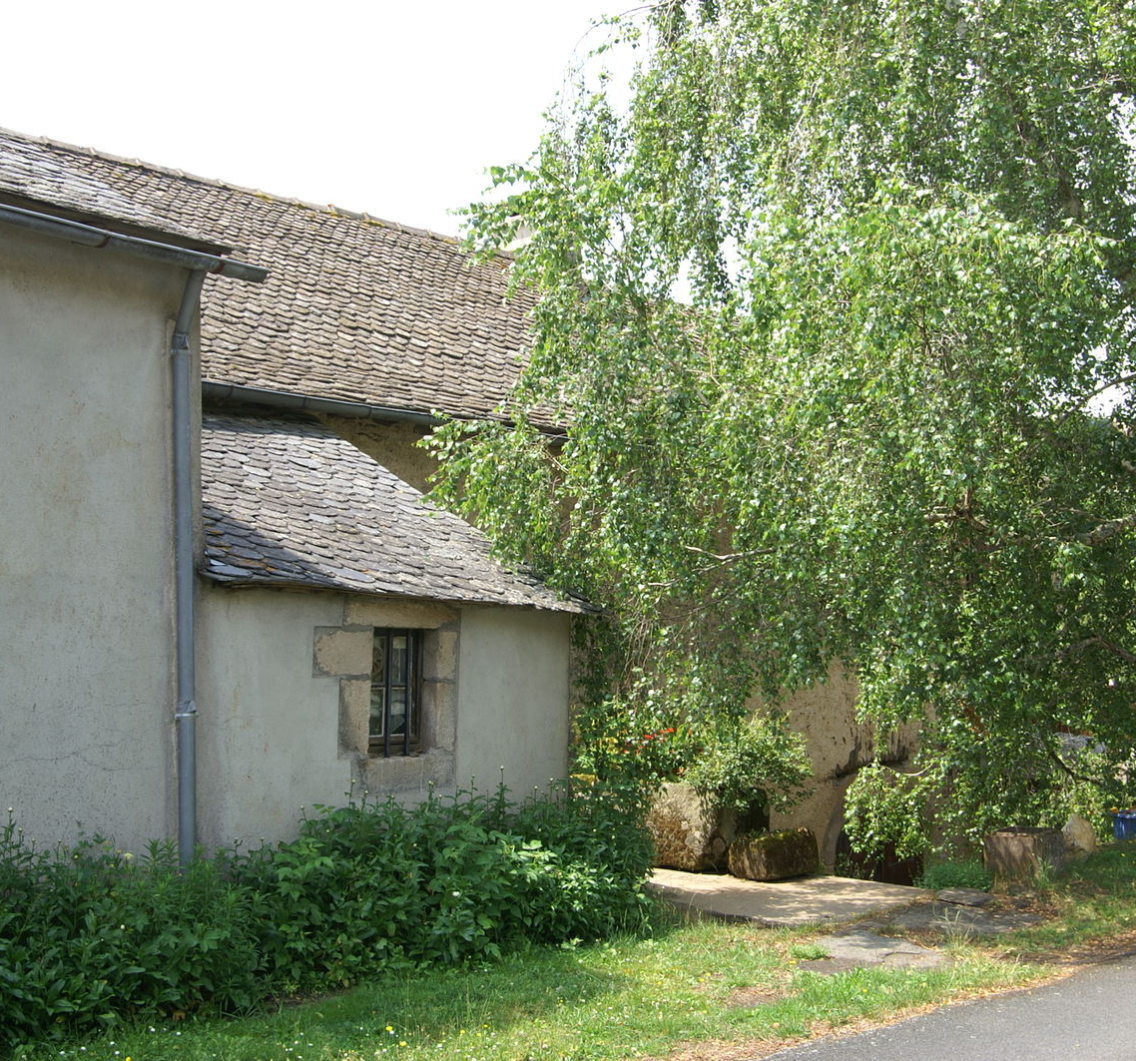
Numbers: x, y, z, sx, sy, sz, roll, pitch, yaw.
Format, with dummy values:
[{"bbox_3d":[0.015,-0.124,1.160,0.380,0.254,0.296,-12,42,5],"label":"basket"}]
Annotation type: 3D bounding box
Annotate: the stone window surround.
[{"bbox_3d":[-1.096,0.948,8.424,0.200,1.114,1.163,-4,-7,38],"label":"stone window surround"}]

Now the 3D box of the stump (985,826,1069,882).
[{"bbox_3d":[3.468,2.445,11.102,0.580,0.380,0.560,-2,-6,19],"label":"stump"}]

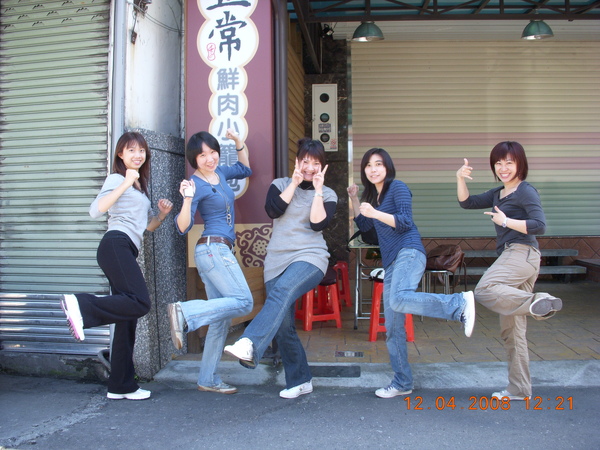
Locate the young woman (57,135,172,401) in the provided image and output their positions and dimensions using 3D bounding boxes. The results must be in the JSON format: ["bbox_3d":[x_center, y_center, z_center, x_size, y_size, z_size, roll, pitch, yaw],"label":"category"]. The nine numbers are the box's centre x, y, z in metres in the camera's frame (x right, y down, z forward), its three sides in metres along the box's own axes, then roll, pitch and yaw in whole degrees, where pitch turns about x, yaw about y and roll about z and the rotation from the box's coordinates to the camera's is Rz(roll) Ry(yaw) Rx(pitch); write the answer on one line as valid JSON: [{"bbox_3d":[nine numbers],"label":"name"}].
[{"bbox_3d":[-1.114,0.250,4.020,0.620,1.630,0.480,1,2,34],"label":"young woman"}]

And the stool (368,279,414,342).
[{"bbox_3d":[0.710,0.651,5.150,0.340,0.460,0.340,-1,2,-2],"label":"stool"}]

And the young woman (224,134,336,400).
[{"bbox_3d":[-0.110,0.259,3.920,0.620,1.560,0.600,0,2,7],"label":"young woman"}]

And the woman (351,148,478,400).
[{"bbox_3d":[0.672,0.292,3.970,0.680,1.520,0.480,-2,2,-34],"label":"woman"}]

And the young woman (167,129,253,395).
[{"bbox_3d":[-0.563,0.227,4.100,0.560,1.650,0.470,0,2,32],"label":"young woman"}]

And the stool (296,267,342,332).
[{"bbox_3d":[0.135,0.634,5.660,0.340,0.460,0.340,-1,2,-23],"label":"stool"}]

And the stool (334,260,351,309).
[{"bbox_3d":[0.305,0.605,6.500,0.340,0.460,0.340,0,2,25],"label":"stool"}]

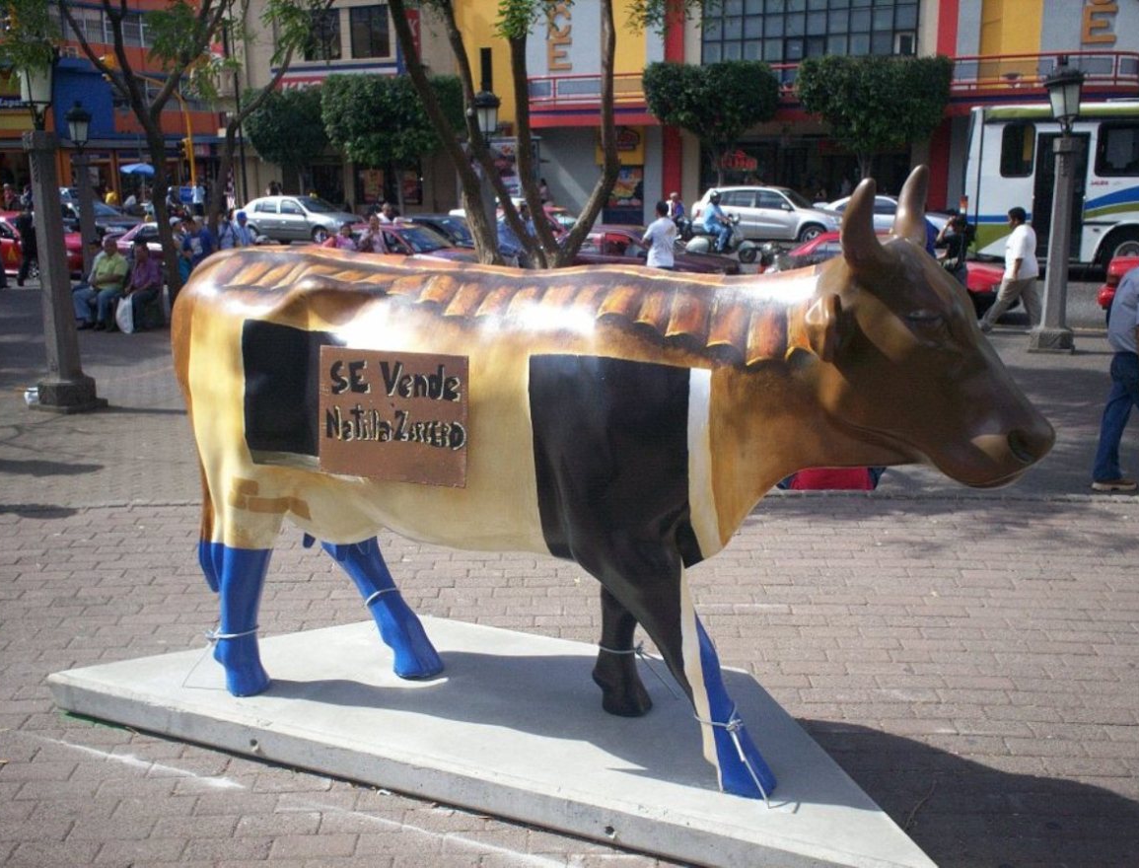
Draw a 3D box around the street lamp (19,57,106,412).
[{"bbox_3d":[-4.531,-1.809,10.476,0.500,3.200,0.500,-13,18,-41],"label":"street lamp"}]

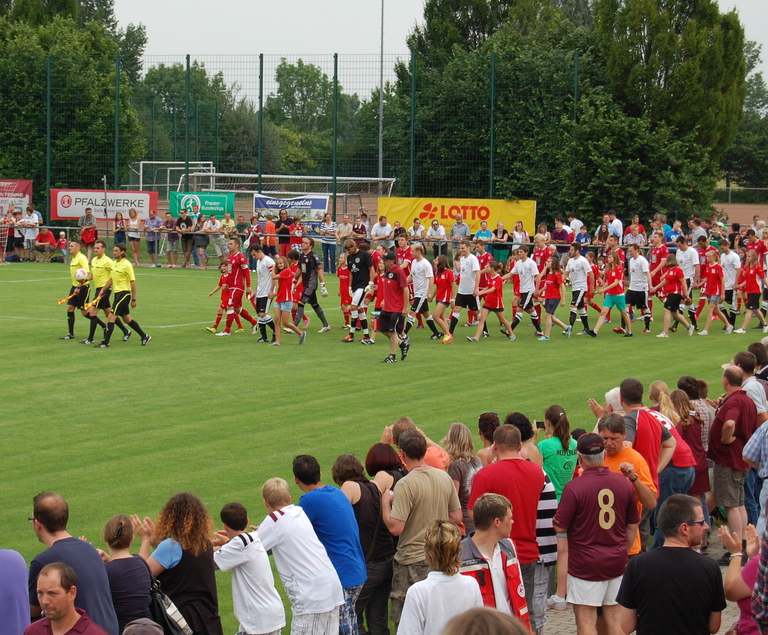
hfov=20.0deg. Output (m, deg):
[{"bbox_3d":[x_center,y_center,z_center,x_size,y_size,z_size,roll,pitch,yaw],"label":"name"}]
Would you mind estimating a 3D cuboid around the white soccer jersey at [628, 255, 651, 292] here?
[{"bbox_3d":[4.989,-0.860,42.500,0.260,0.710,0.460,-1,4,-26],"label":"white soccer jersey"}]

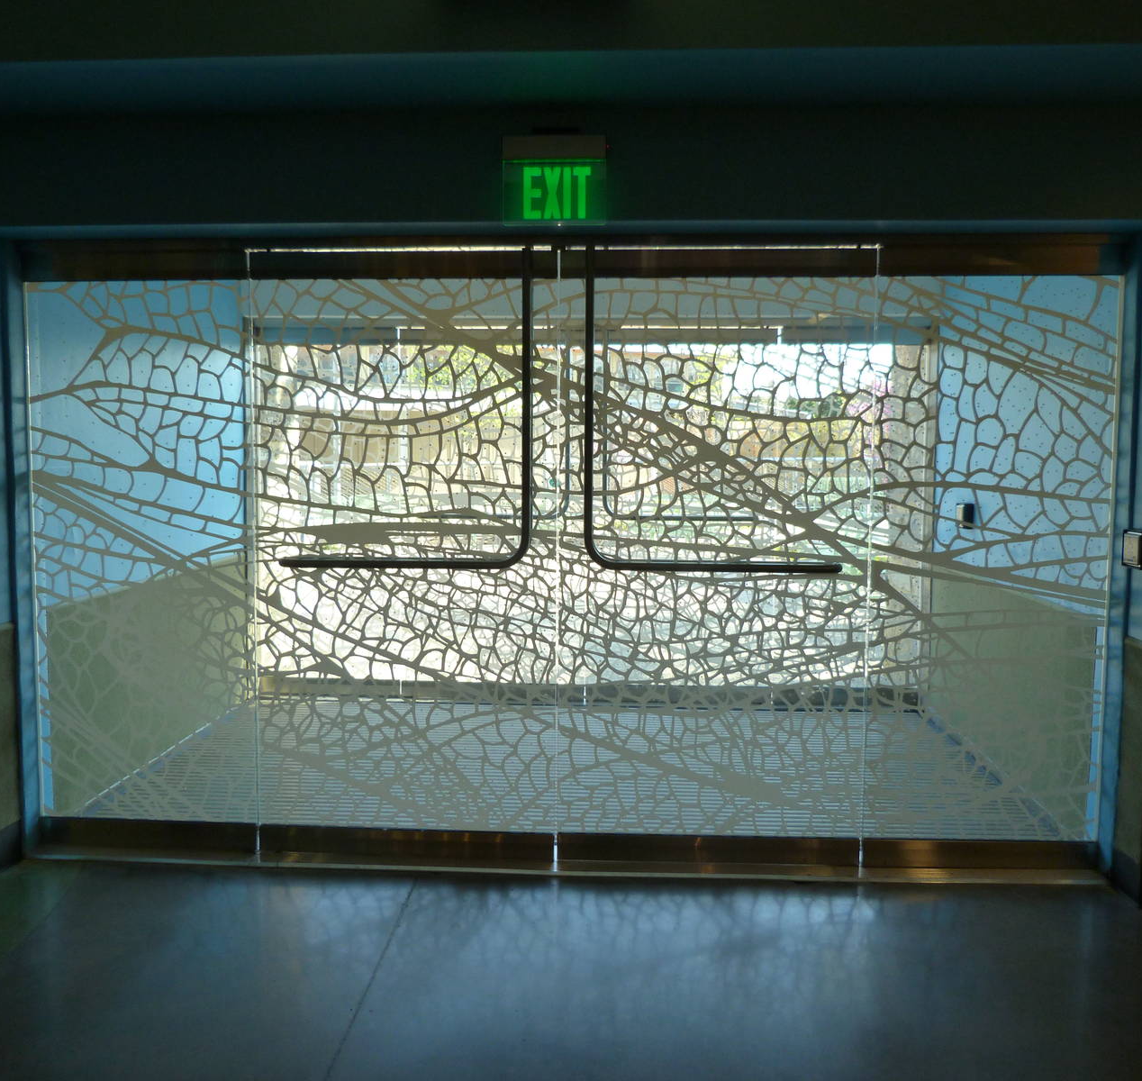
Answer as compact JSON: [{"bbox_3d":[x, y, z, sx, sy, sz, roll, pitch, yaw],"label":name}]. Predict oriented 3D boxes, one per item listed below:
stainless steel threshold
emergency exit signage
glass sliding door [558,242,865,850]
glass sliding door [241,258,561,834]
[{"bbox_3d":[-0.055,1.084,3.636,3.700,0.121,0.130,1,4,3],"label":"stainless steel threshold"},{"bbox_3d":[-0.050,-1.103,3.214,0.321,0.274,0.065,1,4,3],"label":"emergency exit signage"},{"bbox_3d":[0.484,0.058,3.556,1.062,2.085,0.065,1,4,3],"label":"glass sliding door"},{"bbox_3d":[-0.582,0.048,3.613,1.062,2.085,0.065,1,4,3],"label":"glass sliding door"}]

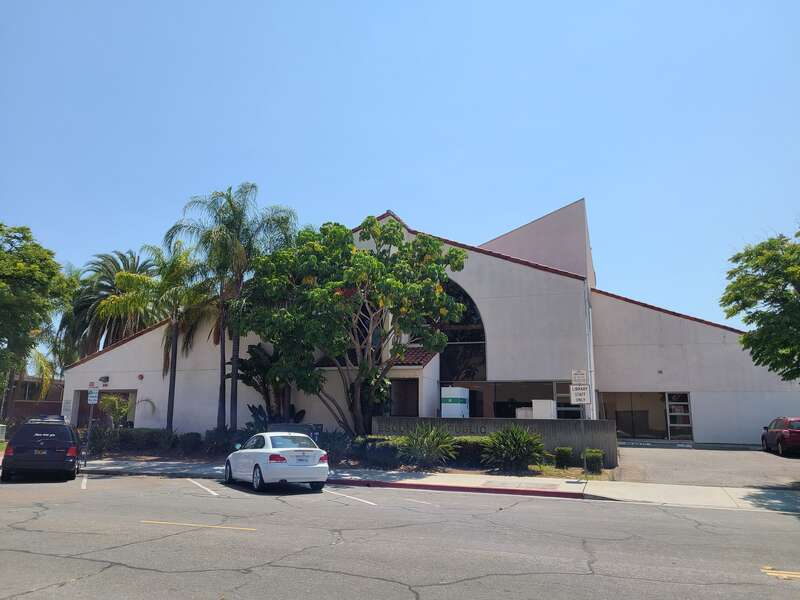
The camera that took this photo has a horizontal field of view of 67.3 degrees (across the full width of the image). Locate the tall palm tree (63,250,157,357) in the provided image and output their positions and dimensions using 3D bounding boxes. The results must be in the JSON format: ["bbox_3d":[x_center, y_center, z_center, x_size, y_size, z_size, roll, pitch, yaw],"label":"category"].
[{"bbox_3d":[-22.773,2.710,47.268,7.200,13.634,7.000,-3,-11,20],"label":"tall palm tree"}]

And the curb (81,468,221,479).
[{"bbox_3d":[-7.756,5.334,18.633,5.083,0.150,0.200,-3,-13,15],"label":"curb"}]

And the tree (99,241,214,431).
[{"bbox_3d":[-10.425,1.995,26.667,4.600,9.200,4.600,-3,-13,15],"label":"tree"}]

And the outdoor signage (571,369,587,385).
[{"bbox_3d":[5.654,2.419,18.950,0.440,0.480,0.030,-3,-13,15],"label":"outdoor signage"}]

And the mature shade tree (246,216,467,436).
[{"bbox_3d":[-1.587,1.393,21.915,7.700,8.795,7.100,-3,-11,20],"label":"mature shade tree"}]

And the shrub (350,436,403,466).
[{"bbox_3d":[-0.779,5.015,19.916,1.650,1.055,1.150,-3,-11,20],"label":"shrub"}]

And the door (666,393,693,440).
[{"bbox_3d":[12.444,5.180,26.725,0.980,2.084,0.100,-3,-11,20],"label":"door"}]

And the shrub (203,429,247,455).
[{"bbox_3d":[-6.699,5.510,23.068,1.680,1.090,1.150,-3,-11,20],"label":"shrub"}]

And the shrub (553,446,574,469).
[{"bbox_3d":[5.904,5.688,21.700,0.750,0.780,0.720,-3,-13,15],"label":"shrub"}]

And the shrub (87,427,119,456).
[{"bbox_3d":[-11.635,5.534,23.500,1.120,1.130,1.050,-3,-13,15],"label":"shrub"}]

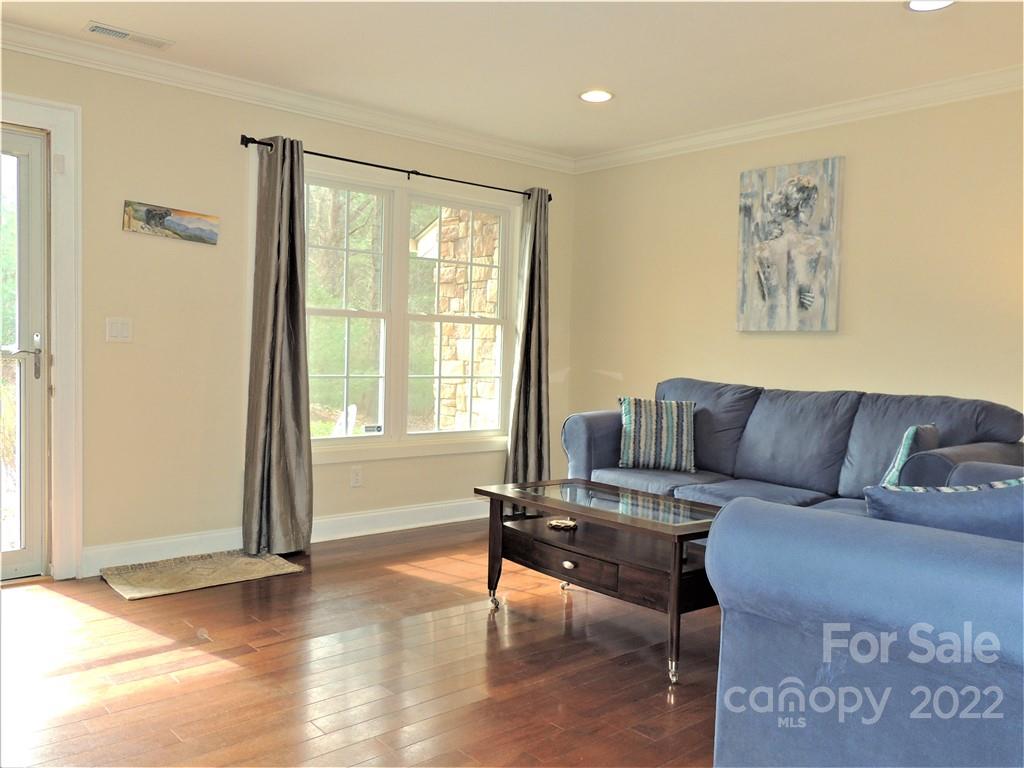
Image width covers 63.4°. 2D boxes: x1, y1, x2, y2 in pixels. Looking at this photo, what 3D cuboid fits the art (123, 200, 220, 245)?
[{"bbox_3d":[-1.638,-0.771,3.990,0.451,0.140,0.020,3,1,-42],"label":"art"}]

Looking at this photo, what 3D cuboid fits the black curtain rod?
[{"bbox_3d":[-0.554,-1.224,4.855,2.130,0.060,0.100,-1,3,-41],"label":"black curtain rod"}]

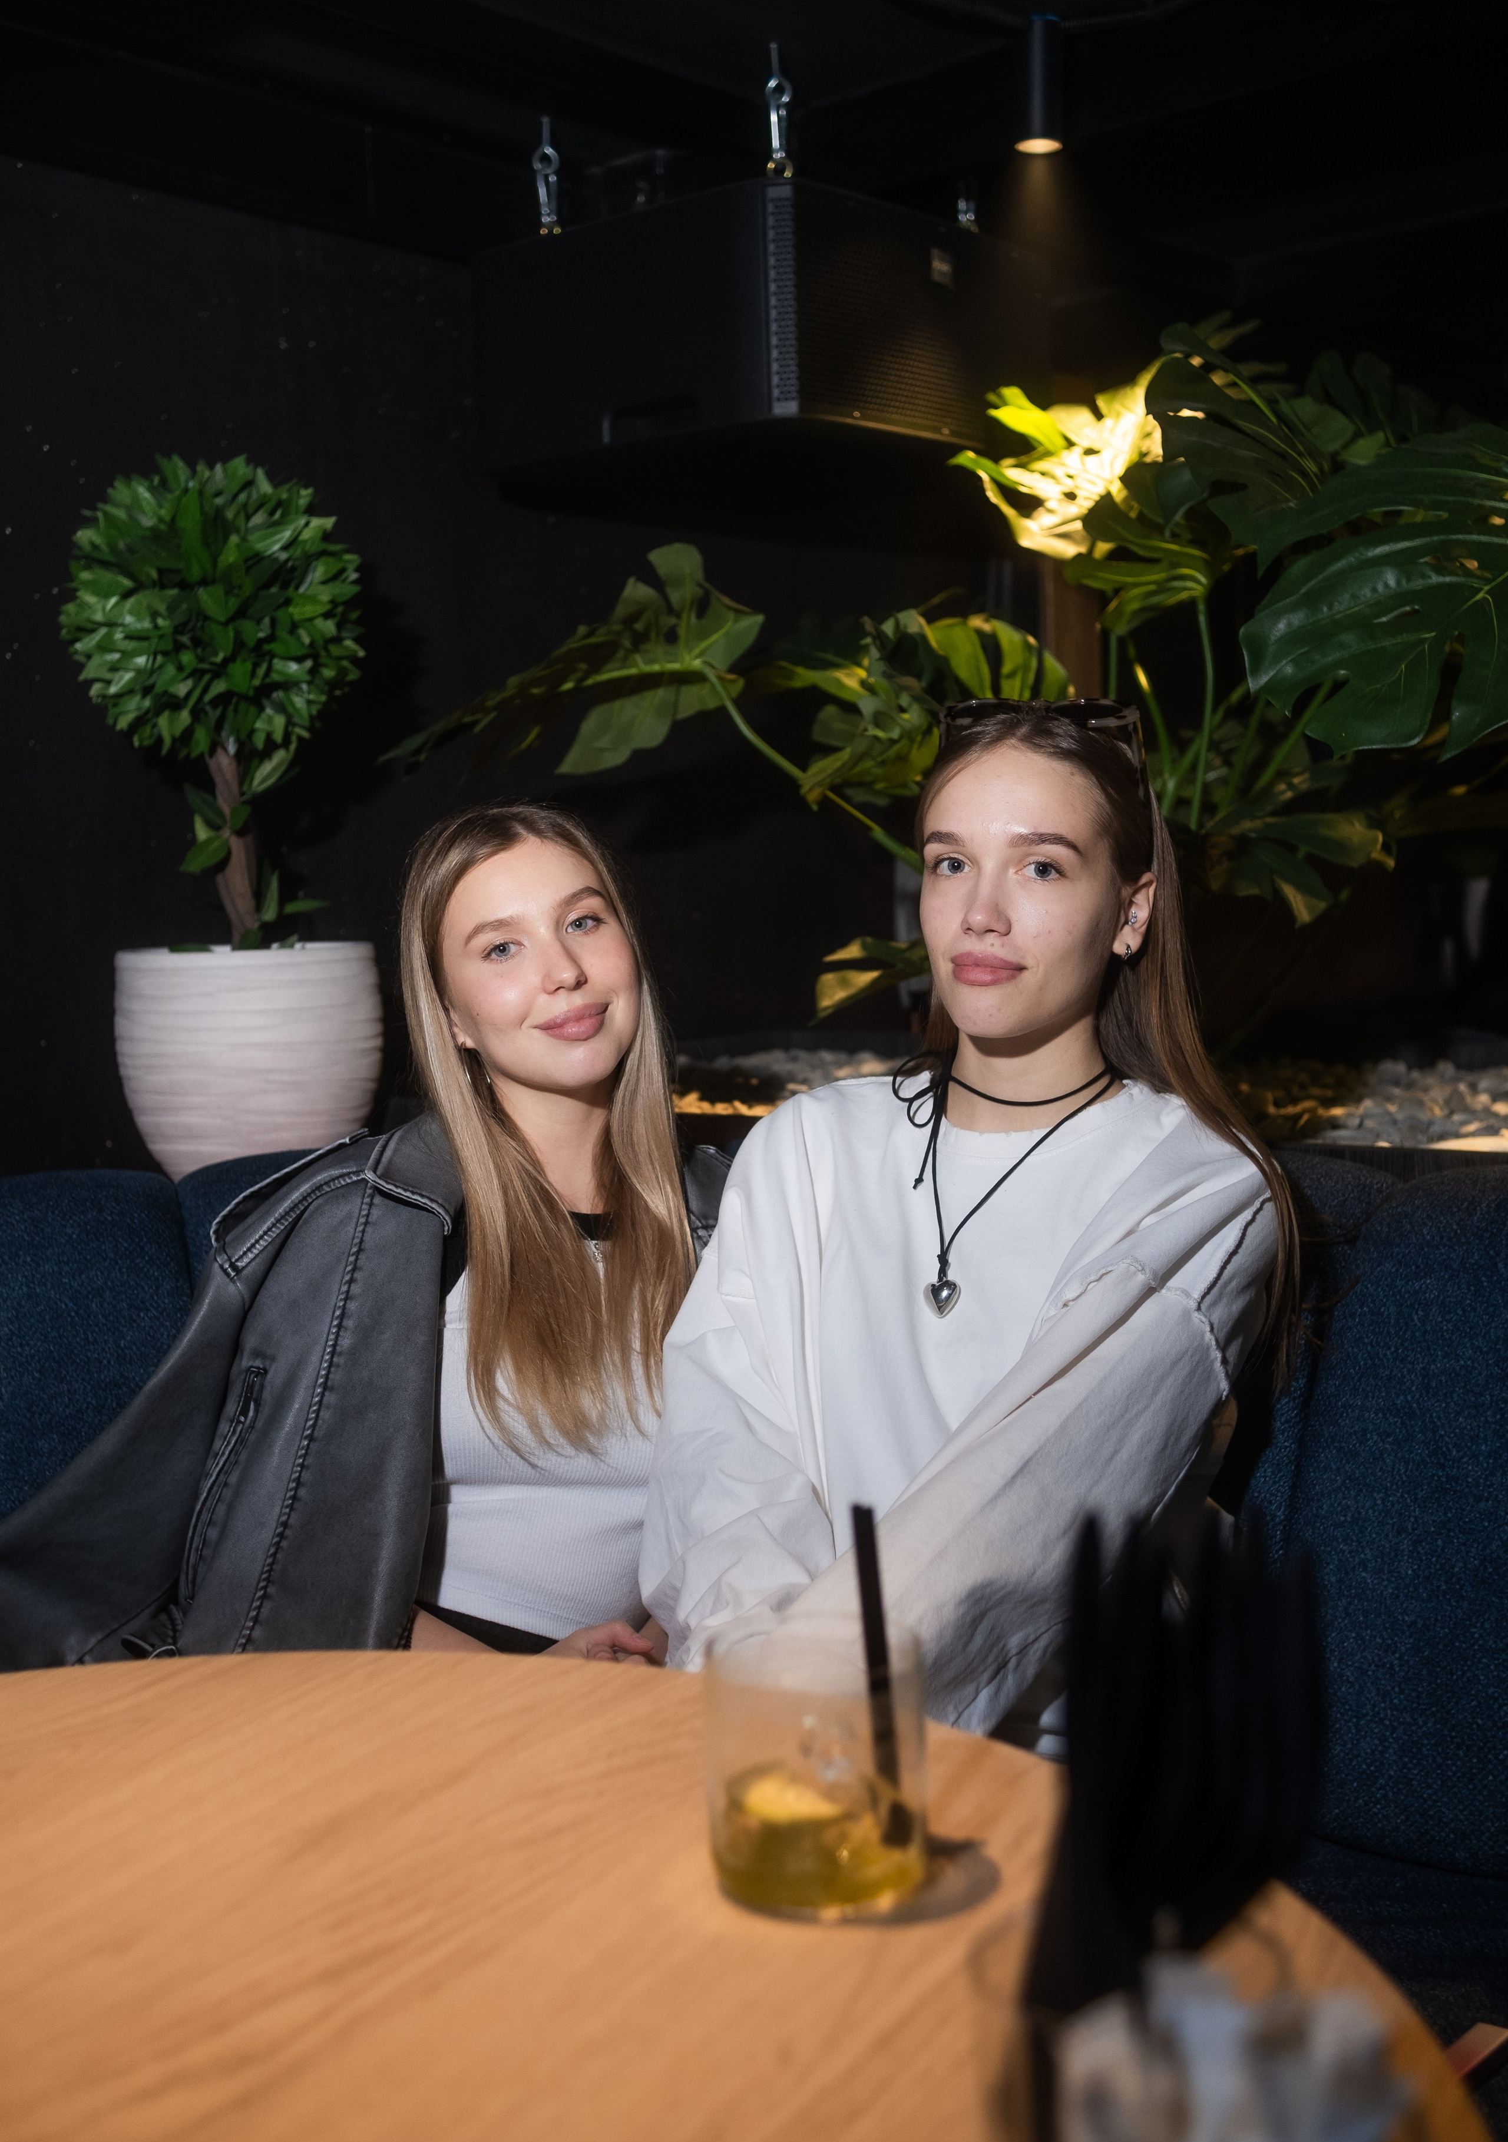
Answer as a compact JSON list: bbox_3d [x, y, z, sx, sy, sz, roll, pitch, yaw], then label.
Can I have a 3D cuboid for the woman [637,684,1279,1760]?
[{"bbox_3d":[0.060,0.400,1.320,0.500,1.270,0.720,2,3,19],"label":"woman"}]

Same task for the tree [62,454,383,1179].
[{"bbox_3d":[-0.493,-0.228,2.050,0.285,0.690,0.285,1,3,0],"label":"tree"}]

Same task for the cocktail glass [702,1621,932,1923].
[{"bbox_3d":[0.024,0.271,0.865,0.086,0.092,0.086,1,3,0],"label":"cocktail glass"}]

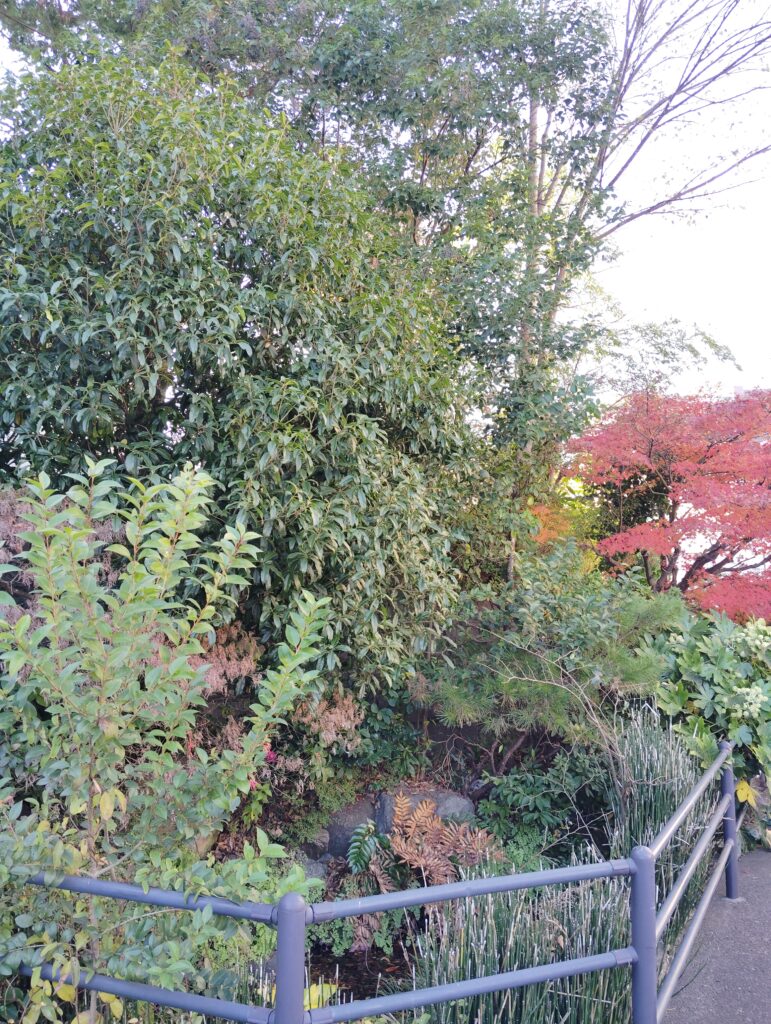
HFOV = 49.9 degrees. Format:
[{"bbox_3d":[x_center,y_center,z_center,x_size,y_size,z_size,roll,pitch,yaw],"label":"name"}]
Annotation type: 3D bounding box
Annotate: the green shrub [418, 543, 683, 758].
[{"bbox_3d":[1.060,0.880,5.350,1.600,1.250,1.350,0,-6,3],"label":"green shrub"}]

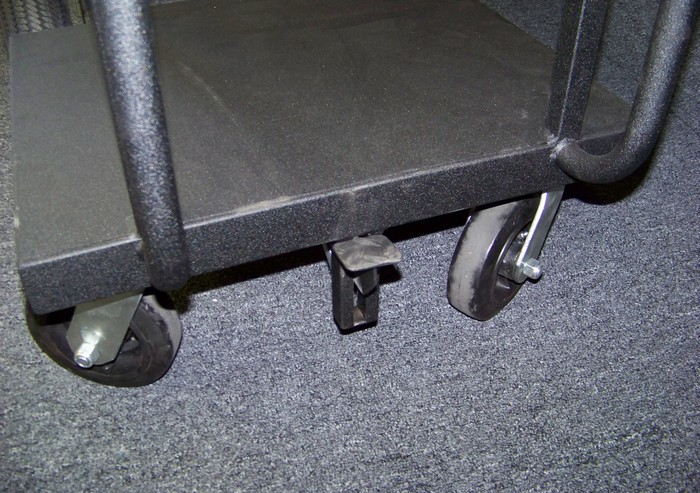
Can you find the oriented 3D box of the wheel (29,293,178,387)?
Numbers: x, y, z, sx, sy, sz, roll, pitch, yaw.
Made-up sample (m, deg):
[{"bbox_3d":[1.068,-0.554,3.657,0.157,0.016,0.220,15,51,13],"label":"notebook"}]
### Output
[{"bbox_3d":[-0.233,0.068,0.694,0.167,0.180,0.090,5,39,9],"label":"wheel"}]

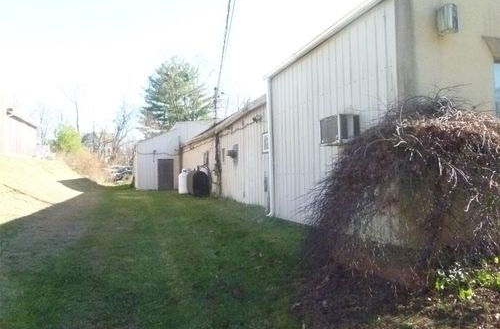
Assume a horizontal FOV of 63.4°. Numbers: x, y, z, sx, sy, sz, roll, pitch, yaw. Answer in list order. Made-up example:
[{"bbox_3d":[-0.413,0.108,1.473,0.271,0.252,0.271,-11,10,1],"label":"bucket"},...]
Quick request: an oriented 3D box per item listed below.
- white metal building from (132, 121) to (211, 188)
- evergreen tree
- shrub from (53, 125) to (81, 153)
[{"bbox_3d":[-5.561,-0.528,28.608,4.798,4.381,5.000,-1,-1,-16],"label":"white metal building"},{"bbox_3d":[-8.476,-5.089,46.851,8.484,14.583,8.484,-1,-1,0],"label":"evergreen tree"},{"bbox_3d":[-20.843,-2.687,45.964,3.185,3.500,3.185,-1,-1,0],"label":"shrub"}]

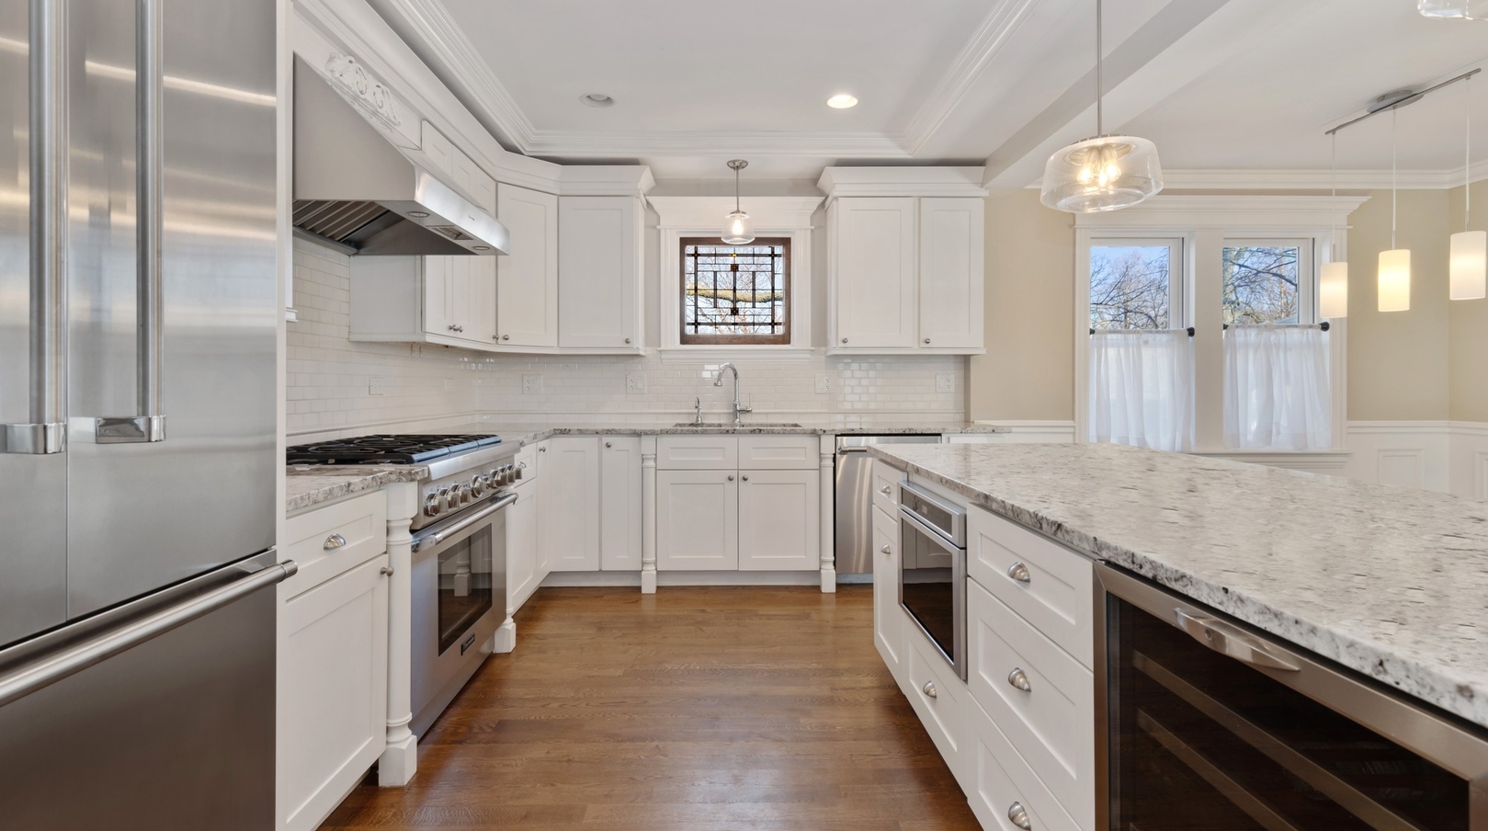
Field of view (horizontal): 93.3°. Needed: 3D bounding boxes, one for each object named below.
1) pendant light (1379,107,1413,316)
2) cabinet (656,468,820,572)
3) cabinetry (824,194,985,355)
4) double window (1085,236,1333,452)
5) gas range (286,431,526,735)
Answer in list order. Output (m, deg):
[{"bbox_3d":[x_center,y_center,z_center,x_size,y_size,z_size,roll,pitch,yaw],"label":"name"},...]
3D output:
[{"bbox_3d":[3.057,-0.968,3.300,0.115,0.950,0.115,0,1,-1],"label":"pendant light"},{"bbox_3d":[-0.041,0.580,4.255,0.920,0.585,0.600,0,1,-1],"label":"cabinet"},{"bbox_3d":[0.996,-0.854,4.385,0.902,0.960,0.350,0,1,-1],"label":"cabinetry"},{"bbox_3d":[2.976,-0.459,4.530,1.600,1.390,0.140,0,1,-1],"label":"double window"},{"bbox_3d":[-1.308,0.579,2.585,0.730,0.930,0.915,0,1,-1],"label":"gas range"}]

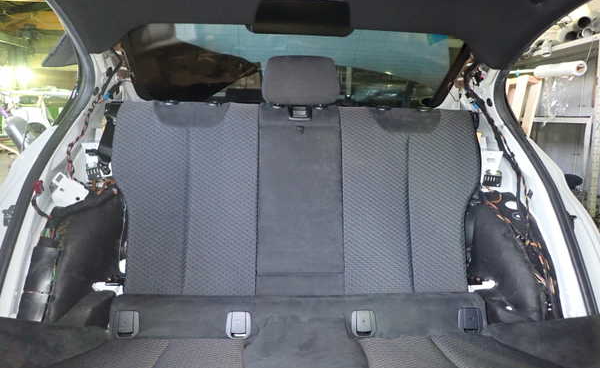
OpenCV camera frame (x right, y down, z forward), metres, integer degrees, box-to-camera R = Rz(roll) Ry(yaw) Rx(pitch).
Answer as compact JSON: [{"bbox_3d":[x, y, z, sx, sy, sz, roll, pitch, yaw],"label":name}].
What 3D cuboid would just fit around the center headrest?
[{"bbox_3d":[0.004,-0.310,1.315,0.235,0.143,0.100,1,-3,-4],"label":"center headrest"}]

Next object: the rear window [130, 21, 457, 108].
[{"bbox_3d":[-0.015,-0.405,1.580,1.160,0.080,0.520,1,-19,-4],"label":"rear window"}]

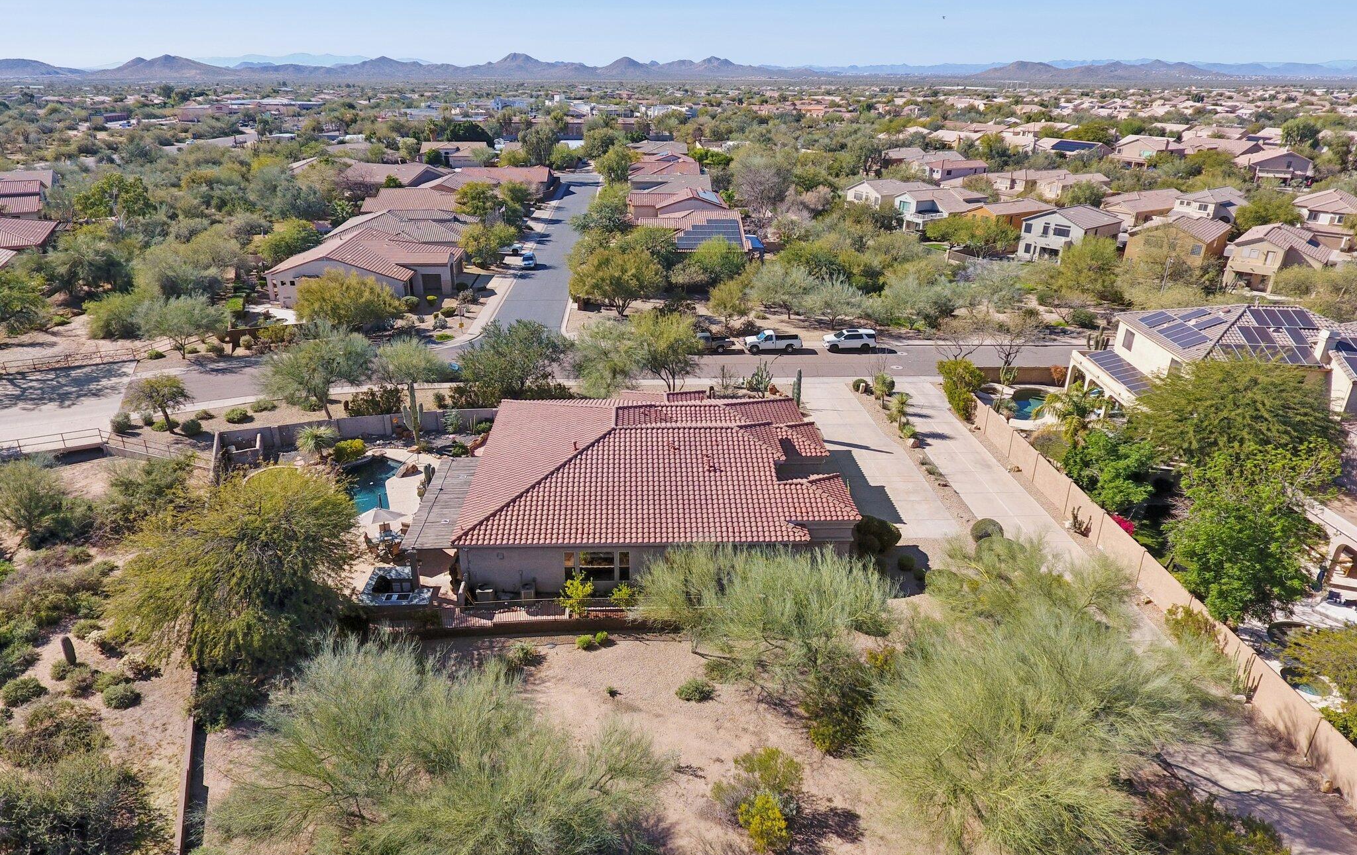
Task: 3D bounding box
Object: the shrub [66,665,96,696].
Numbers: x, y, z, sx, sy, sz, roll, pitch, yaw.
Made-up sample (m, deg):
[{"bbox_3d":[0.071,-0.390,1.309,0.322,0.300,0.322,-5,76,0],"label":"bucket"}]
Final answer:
[{"bbox_3d":[-26.000,11.046,34.117,1.150,1.250,1.150,0,24,0],"label":"shrub"}]

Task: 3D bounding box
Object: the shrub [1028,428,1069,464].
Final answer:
[{"bbox_3d":[25.271,1.431,53.495,2.417,2.100,2.417,0,24,0],"label":"shrub"}]

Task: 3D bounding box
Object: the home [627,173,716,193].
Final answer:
[{"bbox_3d":[-1.800,-50.448,166.192,18.500,5.500,17.000,-1,24,-3],"label":"home"}]

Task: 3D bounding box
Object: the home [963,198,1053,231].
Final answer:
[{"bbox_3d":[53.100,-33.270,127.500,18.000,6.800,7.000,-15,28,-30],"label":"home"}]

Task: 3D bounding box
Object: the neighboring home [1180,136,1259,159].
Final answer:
[{"bbox_3d":[156.000,-78.770,227.650,17.500,8.200,20.500,-12,27,-24],"label":"neighboring home"}]

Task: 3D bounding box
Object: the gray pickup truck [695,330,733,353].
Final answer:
[{"bbox_3d":[2.771,-8.449,76.991,5.400,1.750,1.850,1,24,2],"label":"gray pickup truck"}]

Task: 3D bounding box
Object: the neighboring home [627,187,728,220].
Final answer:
[{"bbox_3d":[-0.200,-42.479,149.189,18.600,5.300,17.000,0,24,0],"label":"neighboring home"}]

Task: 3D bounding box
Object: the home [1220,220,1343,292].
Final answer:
[{"bbox_3d":[82.000,-23.410,105.610,20.500,7.000,9.000,-21,32,-39],"label":"home"}]

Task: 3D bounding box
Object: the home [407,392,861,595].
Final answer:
[{"bbox_3d":[-2.421,1.644,48.467,23.500,6.100,20.800,-1,24,-2],"label":"home"}]

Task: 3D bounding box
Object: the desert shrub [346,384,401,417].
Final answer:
[{"bbox_3d":[-24.100,-1.988,62.246,4.200,2.450,3.200,0,24,0],"label":"desert shrub"}]

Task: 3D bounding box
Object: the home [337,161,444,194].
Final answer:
[{"bbox_3d":[-66.000,-57.218,180.582,18.500,6.100,19.000,5,25,11],"label":"home"}]

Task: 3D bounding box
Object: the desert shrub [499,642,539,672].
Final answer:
[{"bbox_3d":[-7.091,10.334,35.326,1.598,1.084,1.518,0,24,0],"label":"desert shrub"}]

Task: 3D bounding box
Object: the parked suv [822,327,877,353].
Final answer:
[{"bbox_3d":[17.150,-8.871,78.638,5.300,1.900,2.050,-2,24,-4],"label":"parked suv"}]

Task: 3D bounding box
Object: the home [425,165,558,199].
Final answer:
[{"bbox_3d":[-40.600,-55.063,176.972,24.500,5.500,26.000,0,24,0],"label":"home"}]

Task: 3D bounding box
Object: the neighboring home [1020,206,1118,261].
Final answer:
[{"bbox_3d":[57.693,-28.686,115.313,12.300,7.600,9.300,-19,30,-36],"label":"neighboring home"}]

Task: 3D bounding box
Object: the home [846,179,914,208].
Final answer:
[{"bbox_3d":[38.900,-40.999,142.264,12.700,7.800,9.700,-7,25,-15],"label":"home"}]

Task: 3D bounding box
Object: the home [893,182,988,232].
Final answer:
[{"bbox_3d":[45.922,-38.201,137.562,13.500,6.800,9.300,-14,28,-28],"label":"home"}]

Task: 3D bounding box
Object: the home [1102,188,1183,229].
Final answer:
[{"bbox_3d":[86.452,-41.502,147.391,18.000,4.800,10.000,-14,28,-28],"label":"home"}]

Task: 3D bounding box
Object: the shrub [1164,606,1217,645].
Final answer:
[{"bbox_3d":[24.000,9.156,36.638,2.100,1.750,2.000,0,24,0],"label":"shrub"}]

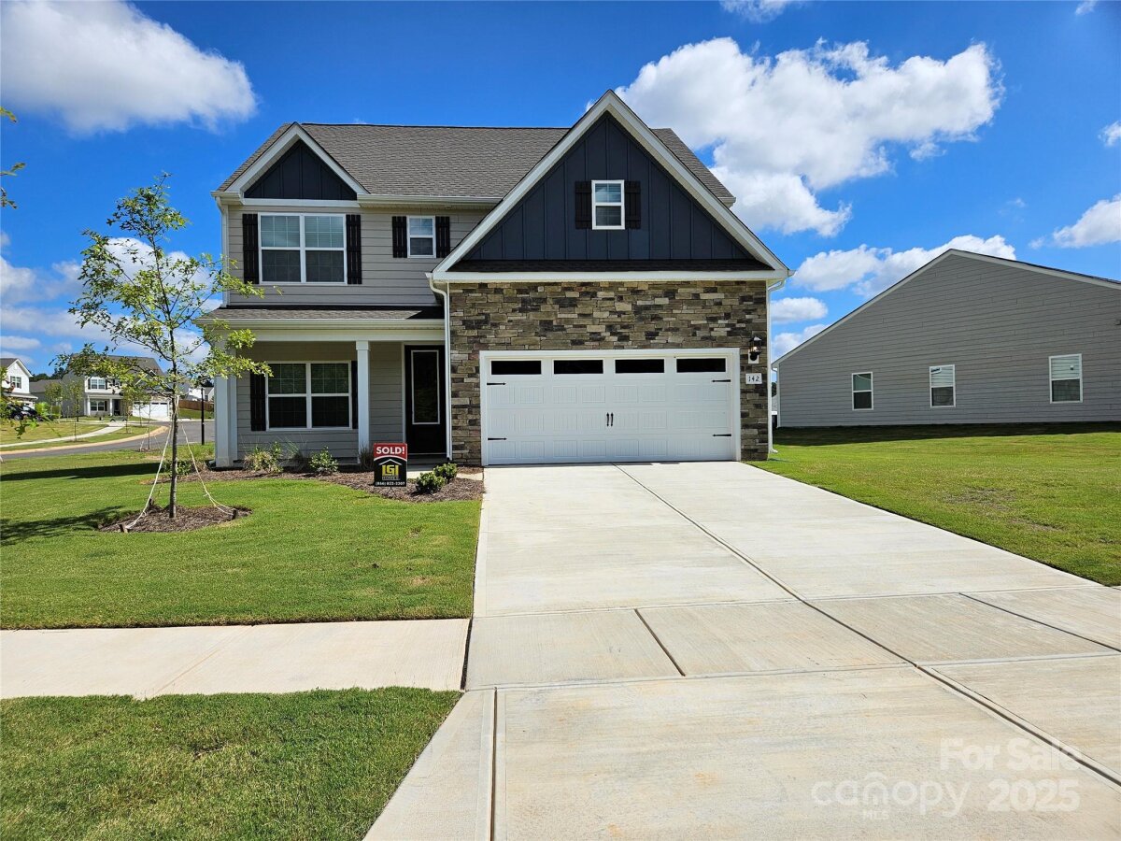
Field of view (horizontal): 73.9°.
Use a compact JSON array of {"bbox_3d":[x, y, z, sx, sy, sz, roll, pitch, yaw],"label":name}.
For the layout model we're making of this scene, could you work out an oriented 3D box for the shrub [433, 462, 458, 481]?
[{"bbox_3d":[-1.923,0.840,12.518,0.404,0.334,0.404,-1,2,-5],"label":"shrub"}]

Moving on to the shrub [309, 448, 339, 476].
[{"bbox_3d":[-4.292,0.719,13.498,0.528,0.474,0.528,-1,2,-5],"label":"shrub"}]

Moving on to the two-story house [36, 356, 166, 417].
[{"bbox_3d":[-67.217,-5.127,112.000,13.000,9.300,11.600,1,2,43],"label":"two-story house"}]

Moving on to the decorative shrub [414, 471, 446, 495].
[{"bbox_3d":[-1.927,0.903,11.014,0.437,0.330,0.437,-1,2,-5],"label":"decorative shrub"}]

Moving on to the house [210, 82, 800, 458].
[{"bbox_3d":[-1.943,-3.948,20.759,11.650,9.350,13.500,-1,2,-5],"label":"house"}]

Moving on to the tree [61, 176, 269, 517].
[{"bbox_3d":[-4.793,-0.895,9.055,2.433,4.114,2.300,-1,2,-5],"label":"tree"}]

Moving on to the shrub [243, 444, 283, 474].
[{"bbox_3d":[-5.564,0.688,13.929,0.710,0.520,0.620,-1,2,-5],"label":"shrub"}]

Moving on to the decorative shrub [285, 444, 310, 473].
[{"bbox_3d":[-4.929,0.684,13.962,0.476,0.511,0.476,-1,2,-5],"label":"decorative shrub"}]

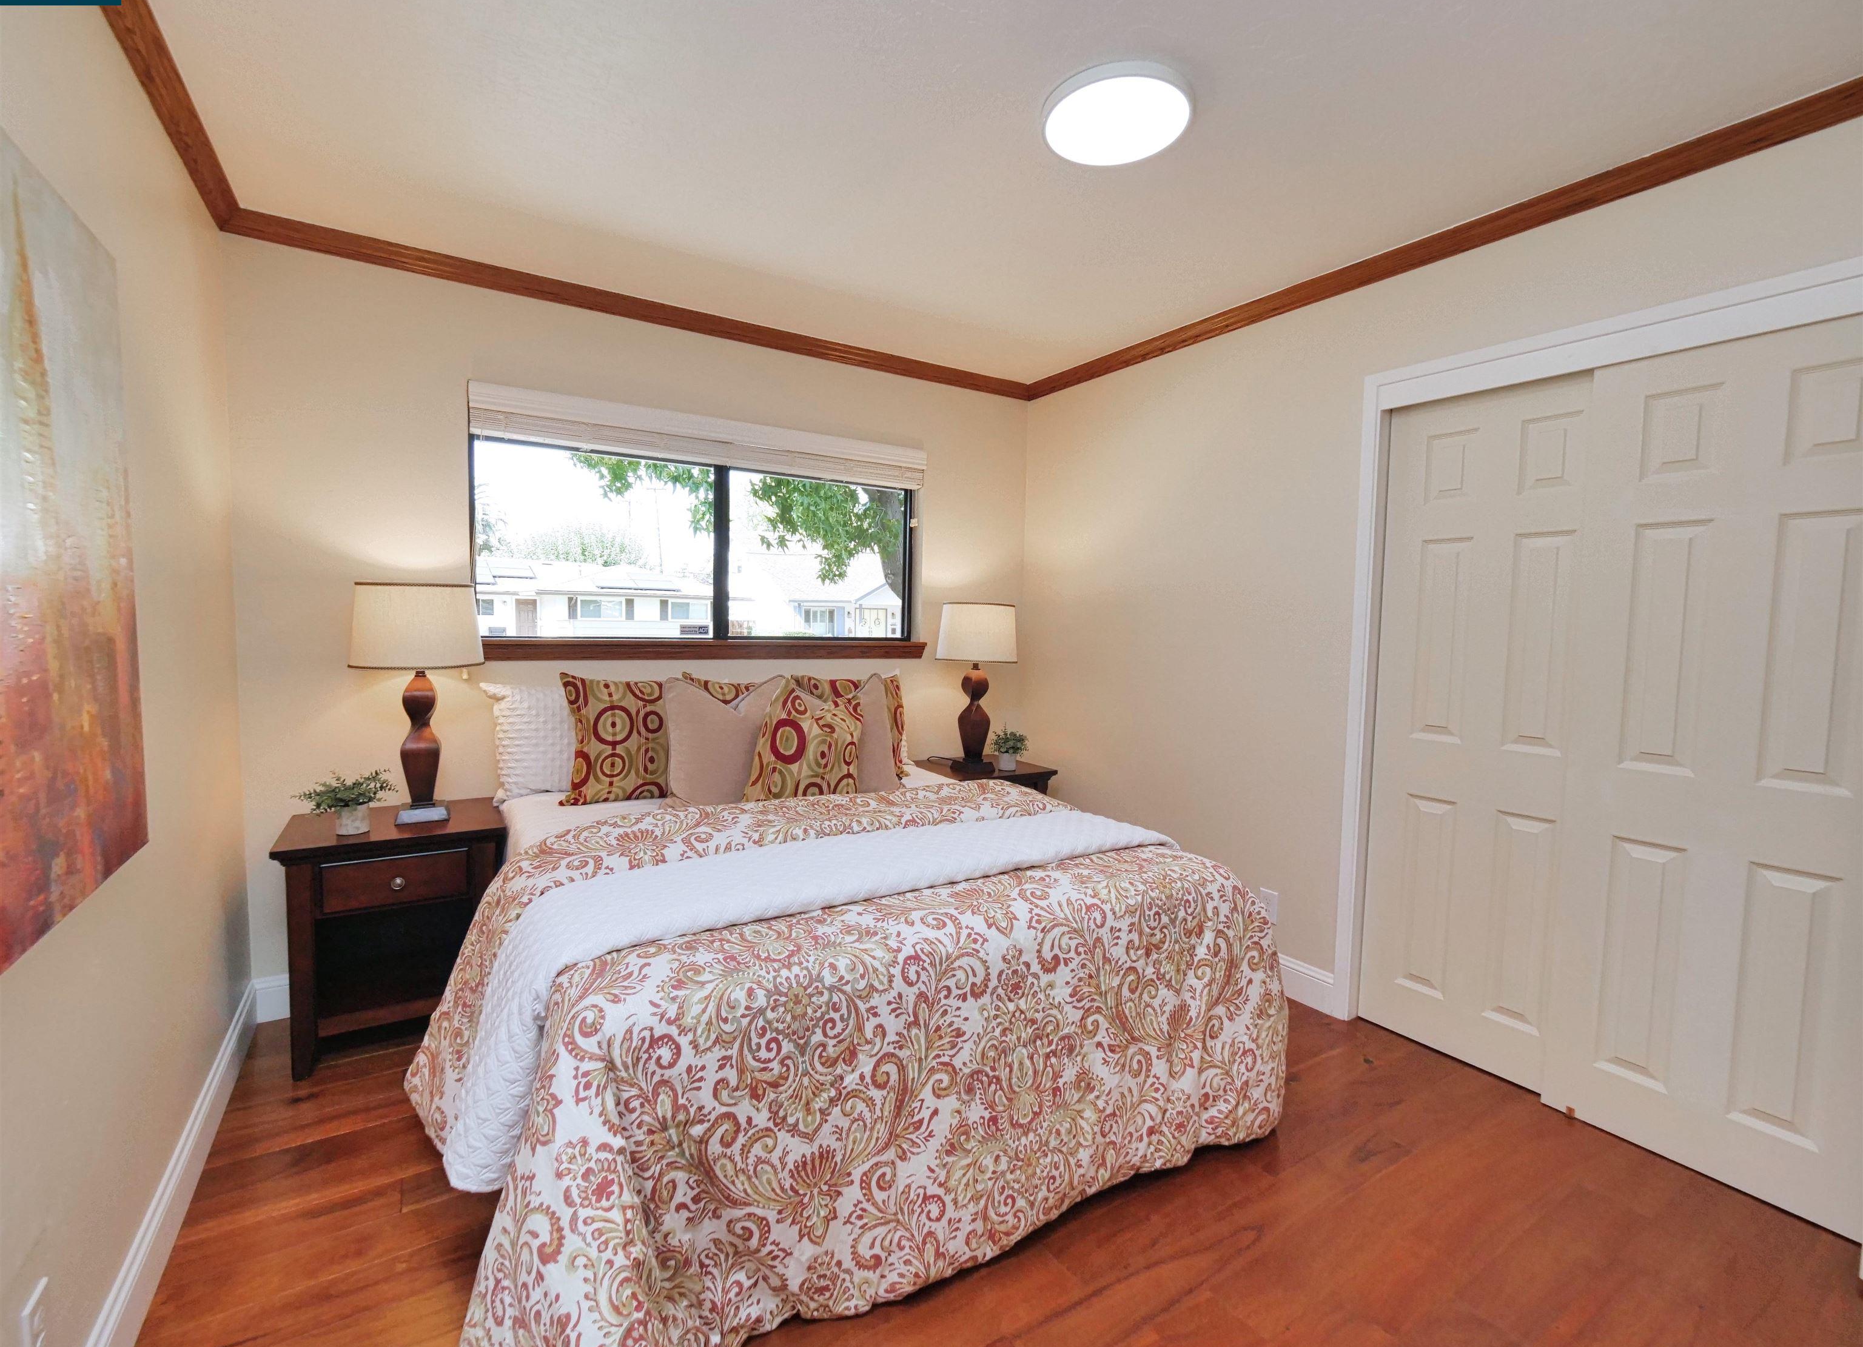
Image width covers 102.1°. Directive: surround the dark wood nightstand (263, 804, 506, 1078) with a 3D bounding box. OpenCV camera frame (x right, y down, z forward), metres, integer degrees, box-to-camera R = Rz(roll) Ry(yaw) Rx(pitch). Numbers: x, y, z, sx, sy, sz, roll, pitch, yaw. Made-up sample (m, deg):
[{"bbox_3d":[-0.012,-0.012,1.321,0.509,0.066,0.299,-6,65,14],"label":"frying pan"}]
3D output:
[{"bbox_3d":[-1.683,0.796,2.382,0.552,0.663,0.456,-1,4,-32],"label":"dark wood nightstand"}]

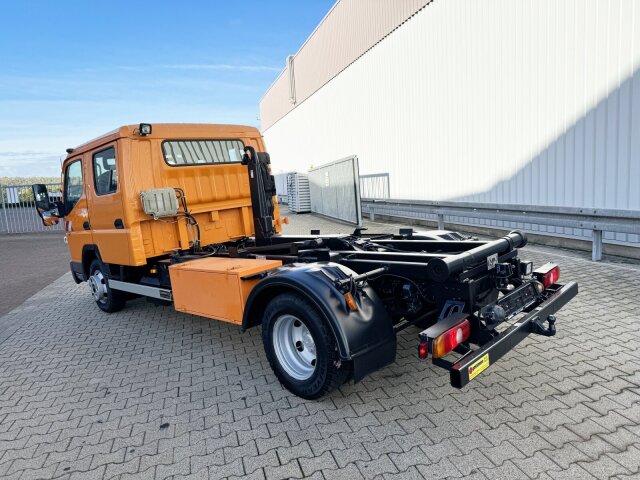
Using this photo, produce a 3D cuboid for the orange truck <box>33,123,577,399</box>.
[{"bbox_3d":[-0.852,-0.214,4.962,6.330,2.290,2.220,3,10,44],"label":"orange truck"}]

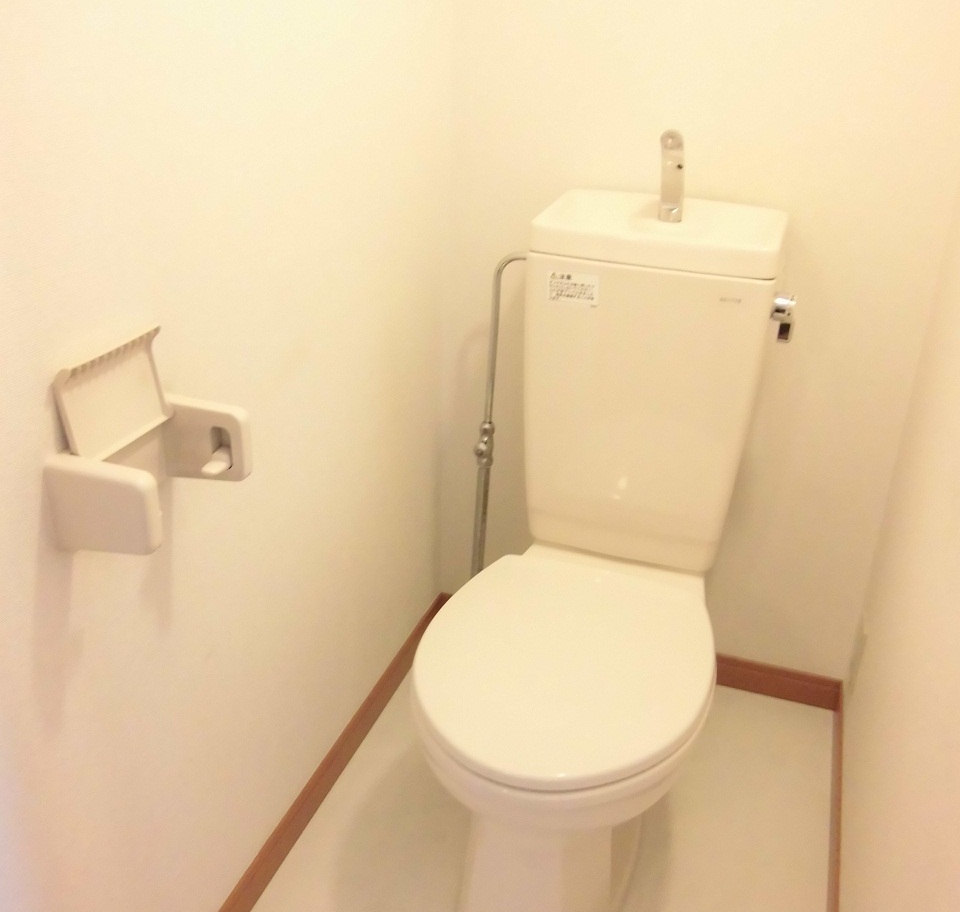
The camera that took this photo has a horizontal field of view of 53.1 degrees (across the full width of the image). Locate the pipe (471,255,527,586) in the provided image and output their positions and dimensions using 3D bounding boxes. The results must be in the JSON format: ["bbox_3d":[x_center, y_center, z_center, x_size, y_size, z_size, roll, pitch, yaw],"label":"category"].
[{"bbox_3d":[0.034,0.049,1.650,0.108,0.811,0.038,10,27,17],"label":"pipe"}]

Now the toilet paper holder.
[{"bbox_3d":[-0.303,-0.024,0.888,0.090,0.170,0.179,10,27,17],"label":"toilet paper holder"}]

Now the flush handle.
[{"bbox_3d":[0.419,-0.191,1.331,0.039,0.065,0.047,10,27,17],"label":"flush handle"}]

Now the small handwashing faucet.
[{"bbox_3d":[0.272,-0.391,1.351,0.032,0.124,0.070,10,27,17],"label":"small handwashing faucet"}]

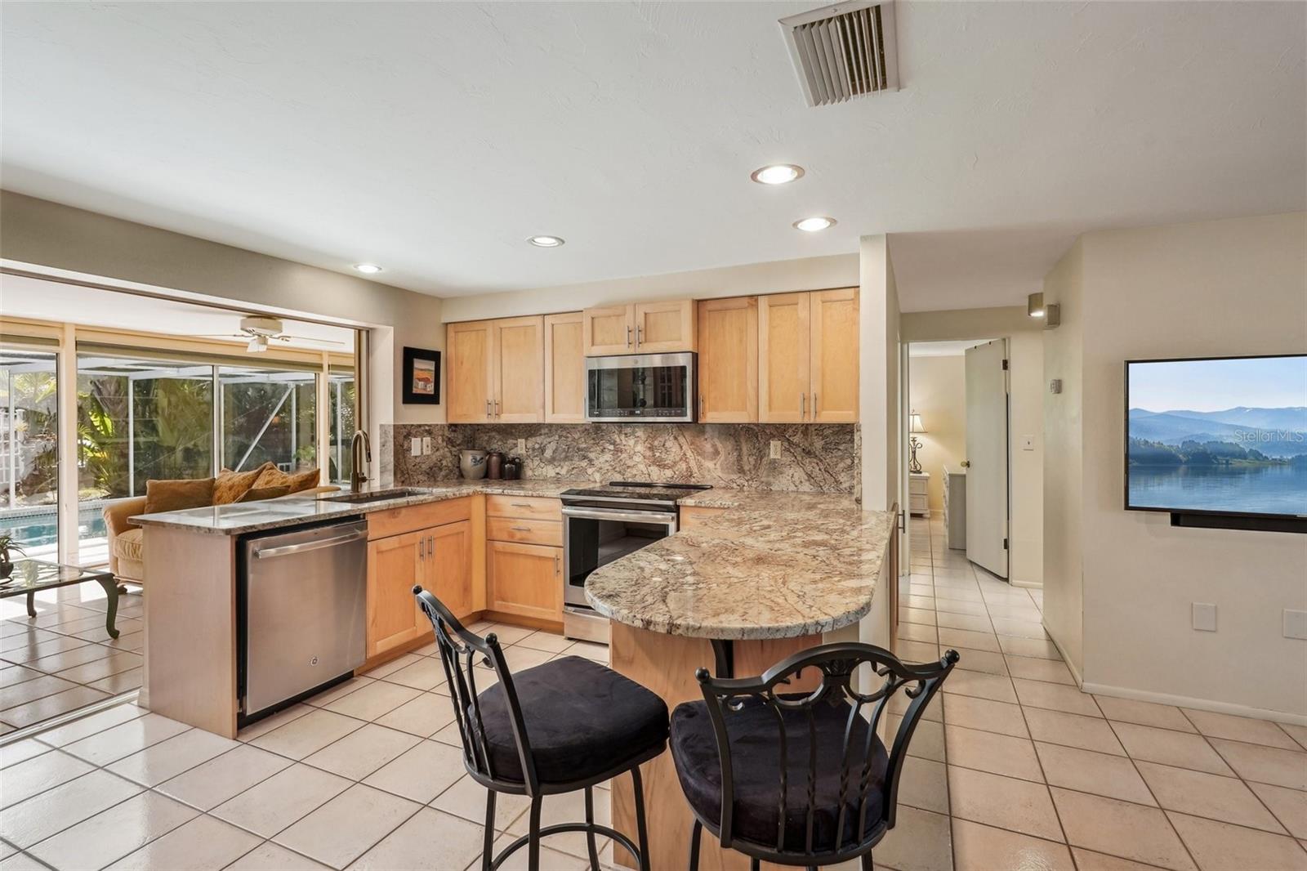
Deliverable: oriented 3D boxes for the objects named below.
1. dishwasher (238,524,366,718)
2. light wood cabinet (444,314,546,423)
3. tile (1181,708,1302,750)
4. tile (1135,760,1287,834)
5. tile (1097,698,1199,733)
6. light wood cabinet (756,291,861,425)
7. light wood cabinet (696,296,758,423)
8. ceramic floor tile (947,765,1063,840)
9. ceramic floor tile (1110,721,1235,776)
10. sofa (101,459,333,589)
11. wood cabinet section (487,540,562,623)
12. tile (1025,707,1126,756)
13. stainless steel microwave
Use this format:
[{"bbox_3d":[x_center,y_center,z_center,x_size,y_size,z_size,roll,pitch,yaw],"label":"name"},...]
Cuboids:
[{"bbox_3d":[-1.895,0.876,2.919,0.625,0.860,0.605,0,1,23],"label":"dishwasher"},{"bbox_3d":[-1.124,-0.473,4.455,0.900,0.770,0.325,0,1,24],"label":"light wood cabinet"},{"bbox_3d":[2.598,1.307,2.581,0.331,0.010,0.285,0,1,25],"label":"tile"},{"bbox_3d":[2.030,1.325,2.145,0.331,0.012,0.331,0,1,24],"label":"tile"},{"bbox_3d":[2.266,1.293,2.698,0.330,0.010,0.295,0,1,24],"label":"tile"},{"bbox_3d":[0.970,-0.456,3.506,0.600,0.765,0.325,0,1,24],"label":"light wood cabinet"},{"bbox_3d":[0.515,-0.453,3.667,0.379,0.757,0.330,0,1,23],"label":"light wood cabinet"},{"bbox_3d":[1.258,1.320,2.097,0.331,0.010,0.331,0,1,25],"label":"ceramic floor tile"},{"bbox_3d":[2.139,1.299,2.415,0.330,0.010,0.330,0,1,24],"label":"ceramic floor tile"},{"bbox_3d":[-3.501,0.816,4.745,1.600,0.880,0.950,0,1,24],"label":"sofa"},{"bbox_3d":[-0.735,0.938,4.006,0.600,0.475,0.520,0,1,24],"label":"wood cabinet section"},{"bbox_3d":[1.867,1.317,2.595,0.331,0.012,0.331,0,1,24],"label":"tile"},{"bbox_3d":[-0.020,-0.299,3.913,0.760,0.430,0.390,0,1,24],"label":"stainless steel microwave"}]

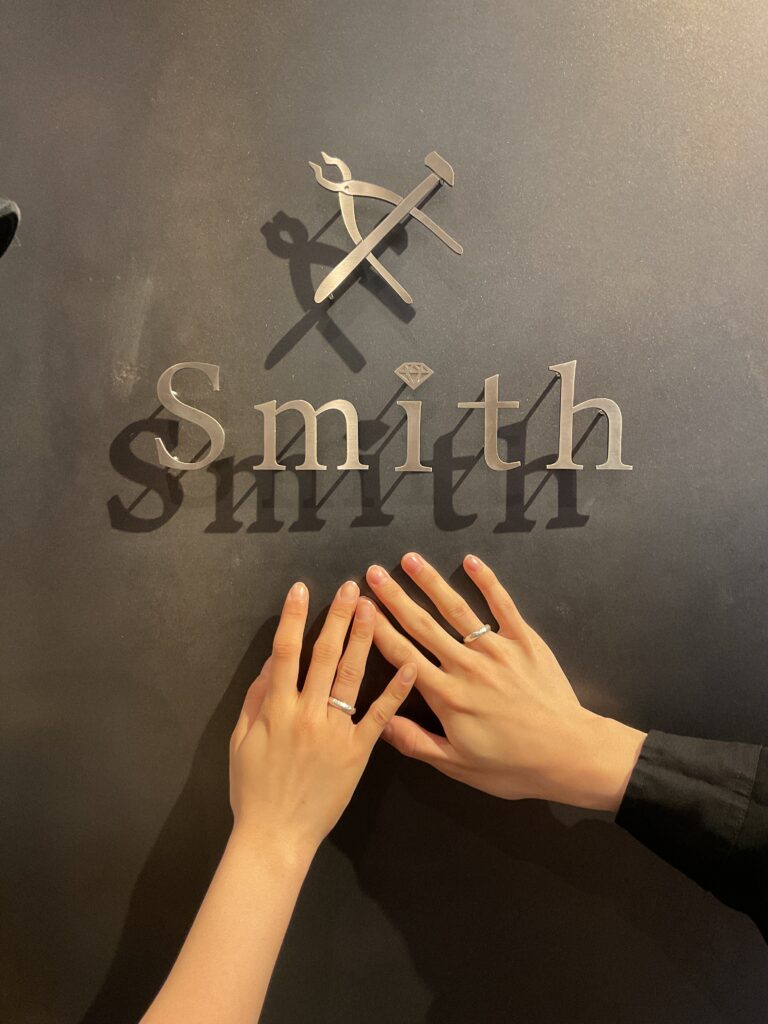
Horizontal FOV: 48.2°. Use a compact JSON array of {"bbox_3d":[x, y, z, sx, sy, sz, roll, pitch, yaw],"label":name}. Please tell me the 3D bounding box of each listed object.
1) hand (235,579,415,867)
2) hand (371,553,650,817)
[{"bbox_3d":[-0.040,0.132,0.555,0.107,0.179,0.055,11,-12,0],"label":"hand"},{"bbox_3d":[0.064,0.117,0.555,0.217,0.129,0.065,38,0,10],"label":"hand"}]

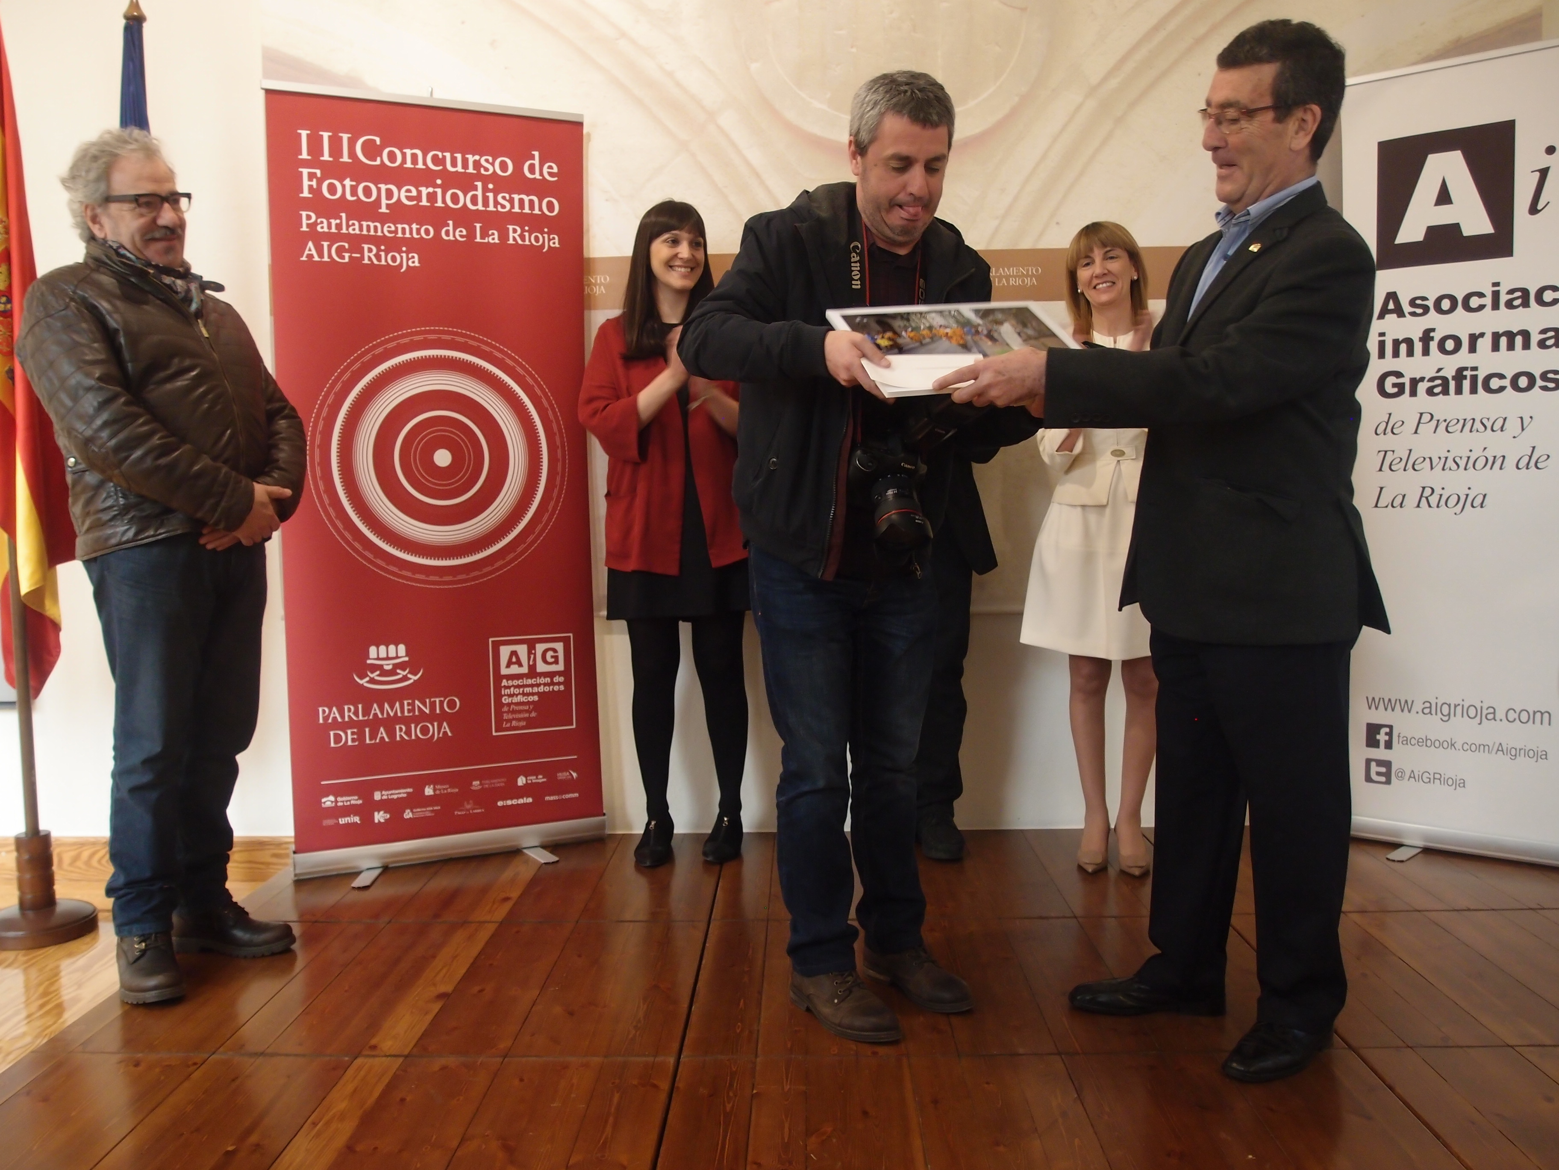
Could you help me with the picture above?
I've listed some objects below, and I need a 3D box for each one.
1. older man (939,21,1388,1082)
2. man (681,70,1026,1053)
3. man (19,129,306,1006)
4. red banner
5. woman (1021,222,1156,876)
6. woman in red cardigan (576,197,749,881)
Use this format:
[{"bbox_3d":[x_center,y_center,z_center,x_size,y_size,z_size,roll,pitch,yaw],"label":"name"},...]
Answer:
[{"bbox_3d":[0.656,-0.074,2.209,0.747,1.808,0.525,-2,4,-9],"label":"older man"},{"bbox_3d":[0.179,-0.051,2.333,0.636,1.757,0.485,-4,6,-39],"label":"man"},{"bbox_3d":[-1.304,-0.060,2.658,0.455,1.773,0.566,2,5,34],"label":"man"},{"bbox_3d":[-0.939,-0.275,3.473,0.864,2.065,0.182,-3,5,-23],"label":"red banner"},{"bbox_3d":[0.873,-0.102,3.317,0.465,1.687,0.364,0,5,13],"label":"woman"},{"bbox_3d":[-0.256,-0.144,3.470,0.505,1.783,0.384,-2,4,-11],"label":"woman in red cardigan"}]

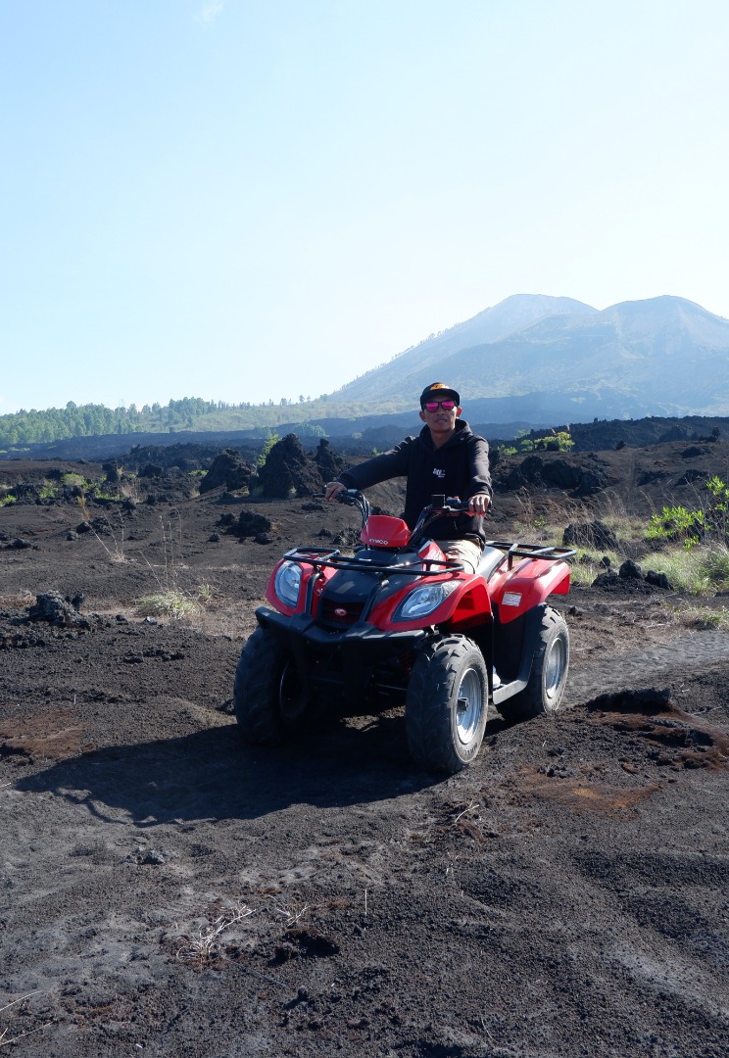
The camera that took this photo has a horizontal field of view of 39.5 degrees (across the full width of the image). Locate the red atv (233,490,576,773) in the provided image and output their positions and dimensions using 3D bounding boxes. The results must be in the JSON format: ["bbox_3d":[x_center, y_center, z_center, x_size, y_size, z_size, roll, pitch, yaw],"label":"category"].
[{"bbox_3d":[0.235,0.360,4.460,0.970,1.070,1.770,3,3,24],"label":"red atv"}]

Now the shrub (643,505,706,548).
[{"bbox_3d":[3.547,-0.021,11.600,0.660,0.530,0.560,1,3,17],"label":"shrub"}]

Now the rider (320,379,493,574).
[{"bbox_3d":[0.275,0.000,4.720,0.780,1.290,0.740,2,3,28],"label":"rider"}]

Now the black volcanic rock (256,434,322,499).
[{"bbox_3d":[-1.813,-1.514,24.500,1.540,1.540,1.310,0,3,-4],"label":"black volcanic rock"}]

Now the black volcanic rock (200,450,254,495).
[{"bbox_3d":[-3.462,-1.419,25.500,1.320,1.140,1.150,1,3,0],"label":"black volcanic rock"}]

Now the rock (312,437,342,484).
[{"bbox_3d":[-1.027,-1.867,28.000,0.800,1.250,0.800,1,3,0],"label":"rock"}]

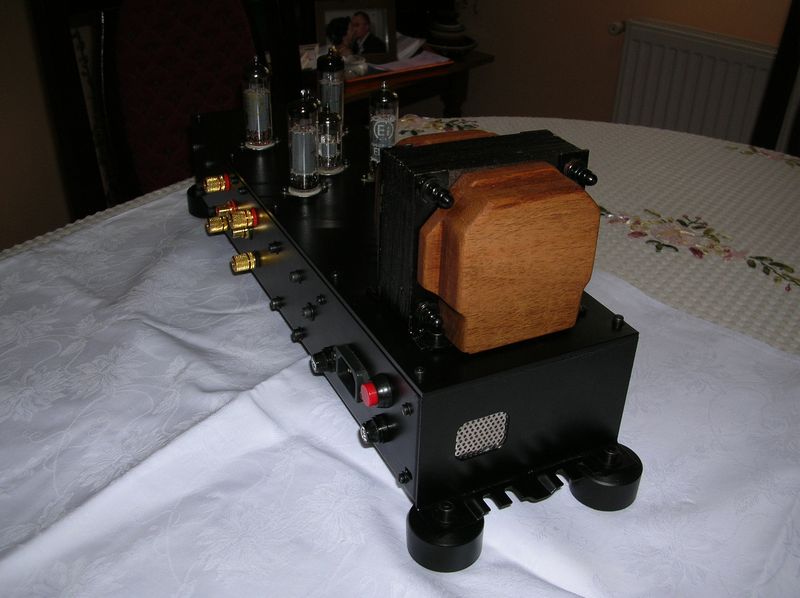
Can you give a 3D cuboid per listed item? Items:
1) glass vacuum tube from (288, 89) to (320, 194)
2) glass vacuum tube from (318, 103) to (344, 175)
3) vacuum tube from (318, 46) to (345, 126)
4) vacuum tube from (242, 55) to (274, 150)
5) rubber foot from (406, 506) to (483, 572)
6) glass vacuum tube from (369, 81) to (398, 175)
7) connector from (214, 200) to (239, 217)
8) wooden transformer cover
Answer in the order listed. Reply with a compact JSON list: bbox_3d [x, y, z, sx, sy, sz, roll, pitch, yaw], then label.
[{"bbox_3d":[-0.067,-0.110,0.559,0.021,0.071,0.021,2,29,-1],"label":"glass vacuum tube"},{"bbox_3d":[-0.053,-0.122,0.604,0.021,0.049,0.021,-12,32,-23],"label":"glass vacuum tube"},{"bbox_3d":[-0.059,-0.171,0.667,0.021,0.070,0.021,-12,32,-23],"label":"vacuum tube"},{"bbox_3d":[-0.113,-0.158,0.642,0.021,0.070,0.021,-12,32,-23],"label":"vacuum tube"},{"bbox_3d":[0.023,0.116,0.403,0.038,0.018,0.038,2,29,-1],"label":"rubber foot"},{"bbox_3d":[-0.013,-0.122,0.585,0.021,0.069,0.021,2,29,-1],"label":"glass vacuum tube"},{"bbox_3d":[-0.136,-0.071,0.630,0.017,0.011,0.011,-12,32,-23],"label":"connector"},{"bbox_3d":[0.055,-0.021,0.399,0.091,0.084,0.029,-12,32,-23],"label":"wooden transformer cover"}]

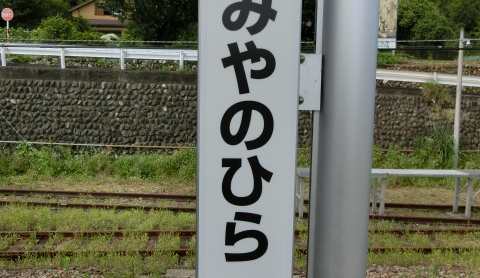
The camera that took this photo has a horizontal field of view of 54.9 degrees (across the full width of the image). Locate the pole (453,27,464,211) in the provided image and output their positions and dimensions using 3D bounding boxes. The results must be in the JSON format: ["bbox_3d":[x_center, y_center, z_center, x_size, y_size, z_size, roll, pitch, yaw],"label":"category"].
[{"bbox_3d":[6.260,-0.498,13.208,0.145,5.260,0.145,-1,6,0],"label":"pole"}]

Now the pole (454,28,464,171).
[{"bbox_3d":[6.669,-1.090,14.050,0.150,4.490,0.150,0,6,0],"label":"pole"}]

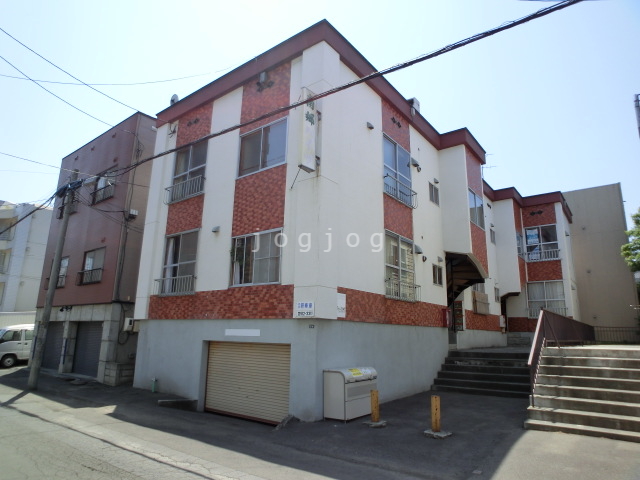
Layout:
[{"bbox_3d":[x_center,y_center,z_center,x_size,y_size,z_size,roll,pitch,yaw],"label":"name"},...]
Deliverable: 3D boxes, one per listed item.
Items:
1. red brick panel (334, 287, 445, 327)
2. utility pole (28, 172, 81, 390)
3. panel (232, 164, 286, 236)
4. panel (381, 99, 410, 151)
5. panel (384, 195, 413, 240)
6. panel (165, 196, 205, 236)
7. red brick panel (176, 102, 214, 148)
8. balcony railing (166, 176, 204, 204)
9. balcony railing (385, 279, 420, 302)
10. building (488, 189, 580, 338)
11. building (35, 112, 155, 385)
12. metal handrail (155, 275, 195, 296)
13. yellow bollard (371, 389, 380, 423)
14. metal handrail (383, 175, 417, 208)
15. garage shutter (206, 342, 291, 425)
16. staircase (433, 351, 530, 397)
[{"bbox_3d":[2.251,1.968,10.546,0.080,0.684,6.246,-9,-16,37],"label":"red brick panel"},{"bbox_3d":[-7.640,0.943,11.178,0.250,6.300,0.250,-9,-17,36],"label":"utility pole"},{"bbox_3d":[-1.550,-0.951,9.818,1.840,1.610,0.100,-9,-16,37],"label":"panel"},{"bbox_3d":[2.359,-3.452,11.971,0.080,1.050,1.760,-10,-18,38],"label":"panel"},{"bbox_3d":[2.222,-0.610,11.027,0.080,0.978,1.788,-9,-16,37],"label":"panel"},{"bbox_3d":[-3.838,-0.684,11.127,1.770,0.960,0.080,-9,-16,37],"label":"panel"},{"bbox_3d":[-3.901,-3.500,12.096,1.720,1.080,0.080,-9,-17,36],"label":"red brick panel"},{"bbox_3d":[-4.016,-1.438,11.485,1.780,0.480,0.220,-9,-17,36],"label":"balcony railing"},{"bbox_3d":[2.288,1.405,10.596,0.220,0.460,1.780,-10,-18,38],"label":"balcony railing"},{"bbox_3d":[11.399,1.817,20.959,3.840,7.590,6.840,-9,-16,37],"label":"building"},{"bbox_3d":[-6.778,1.115,17.930,6.700,9.200,8.000,-9,-17,36],"label":"building"},{"bbox_3d":[-3.955,1.272,10.556,1.800,0.450,0.192,-9,-16,37],"label":"metal handrail"},{"bbox_3d":[1.034,3.098,7.244,0.141,0.544,0.141,-9,-16,37],"label":"yellow bollard"},{"bbox_3d":[2.351,-1.317,11.112,0.192,0.492,1.806,-9,-16,37],"label":"metal handrail"},{"bbox_3d":[-1.613,3.152,8.664,2.820,1.620,0.080,-9,-16,37],"label":"garage shutter"},{"bbox_3d":[4.787,3.793,11.083,2.800,1.050,1.500,-8,-17,34],"label":"staircase"}]

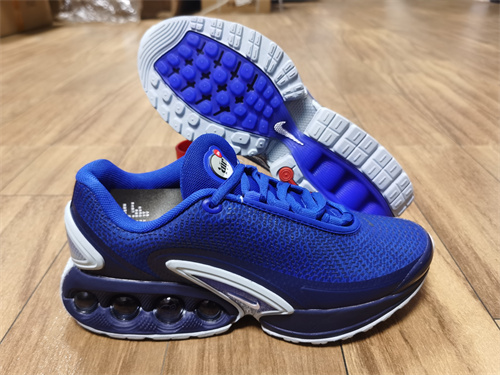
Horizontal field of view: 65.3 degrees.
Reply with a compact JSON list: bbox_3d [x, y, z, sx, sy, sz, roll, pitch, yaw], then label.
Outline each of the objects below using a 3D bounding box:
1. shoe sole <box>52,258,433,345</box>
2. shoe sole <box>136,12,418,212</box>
[{"bbox_3d":[0.010,0.065,0.311,0.302,0.055,0.112,-2,30,-3],"label":"shoe sole"},{"bbox_3d":[0.034,-0.063,0.413,0.300,0.112,0.133,39,8,-6],"label":"shoe sole"}]

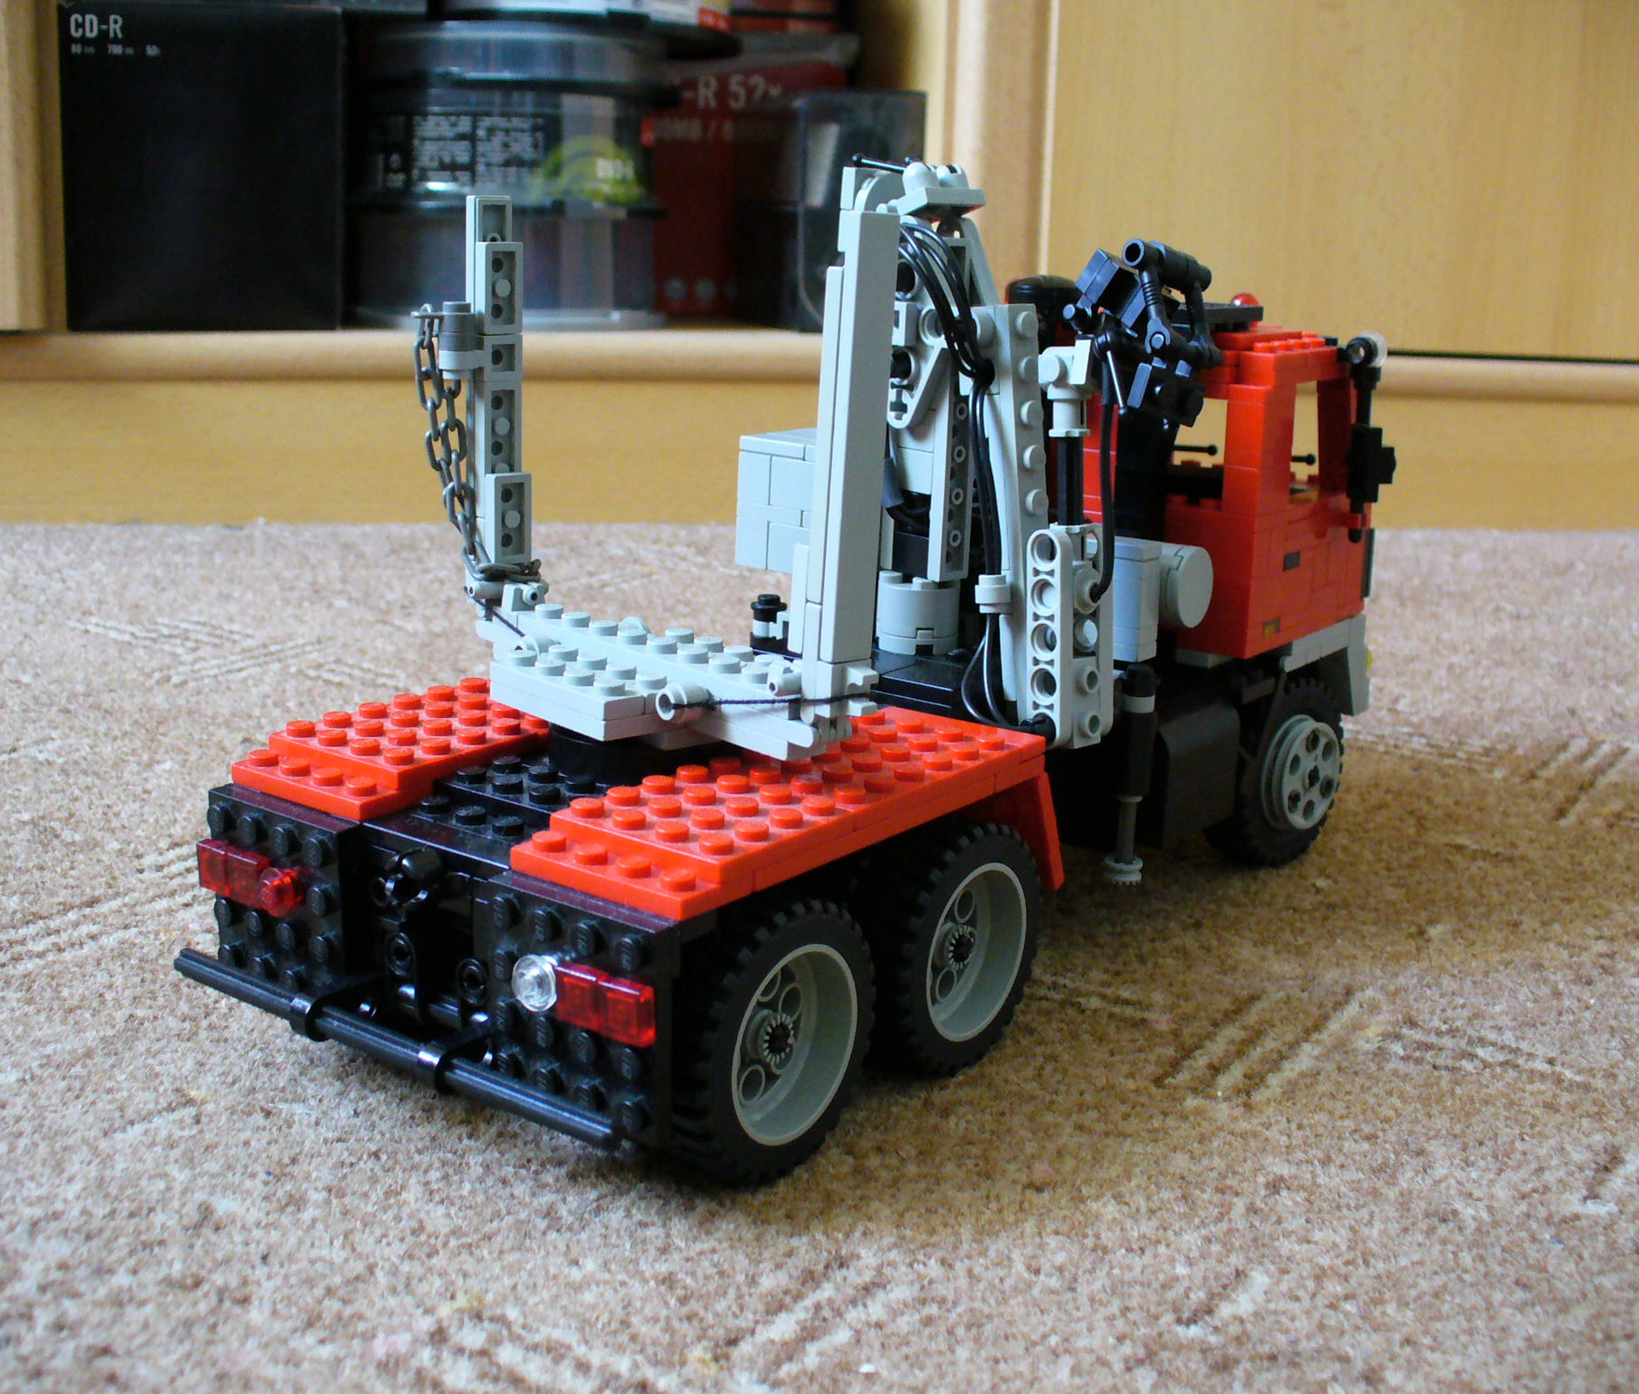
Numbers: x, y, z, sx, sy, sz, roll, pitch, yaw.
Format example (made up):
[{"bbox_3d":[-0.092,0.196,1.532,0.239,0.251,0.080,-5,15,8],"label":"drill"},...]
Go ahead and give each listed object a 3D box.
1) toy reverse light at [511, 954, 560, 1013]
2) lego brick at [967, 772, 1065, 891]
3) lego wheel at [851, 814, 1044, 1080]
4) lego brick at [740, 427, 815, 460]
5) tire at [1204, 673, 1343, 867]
[{"bbox_3d":[-0.039,0.039,0.274,0.008,0.008,0.005,12,17,35],"label":"toy reverse light"},{"bbox_3d":[0.029,0.022,0.355,0.028,0.025,0.004,12,37,35],"label":"lego brick"},{"bbox_3d":[0.021,0.042,0.339,0.014,0.042,0.042,12,17,35],"label":"lego wheel"},{"bbox_3d":[-0.002,-0.050,0.394,0.017,0.003,0.024,12,17,35],"label":"lego brick"},{"bbox_3d":[0.104,0.016,0.450,0.017,0.042,0.042,15,19,42],"label":"tire"}]

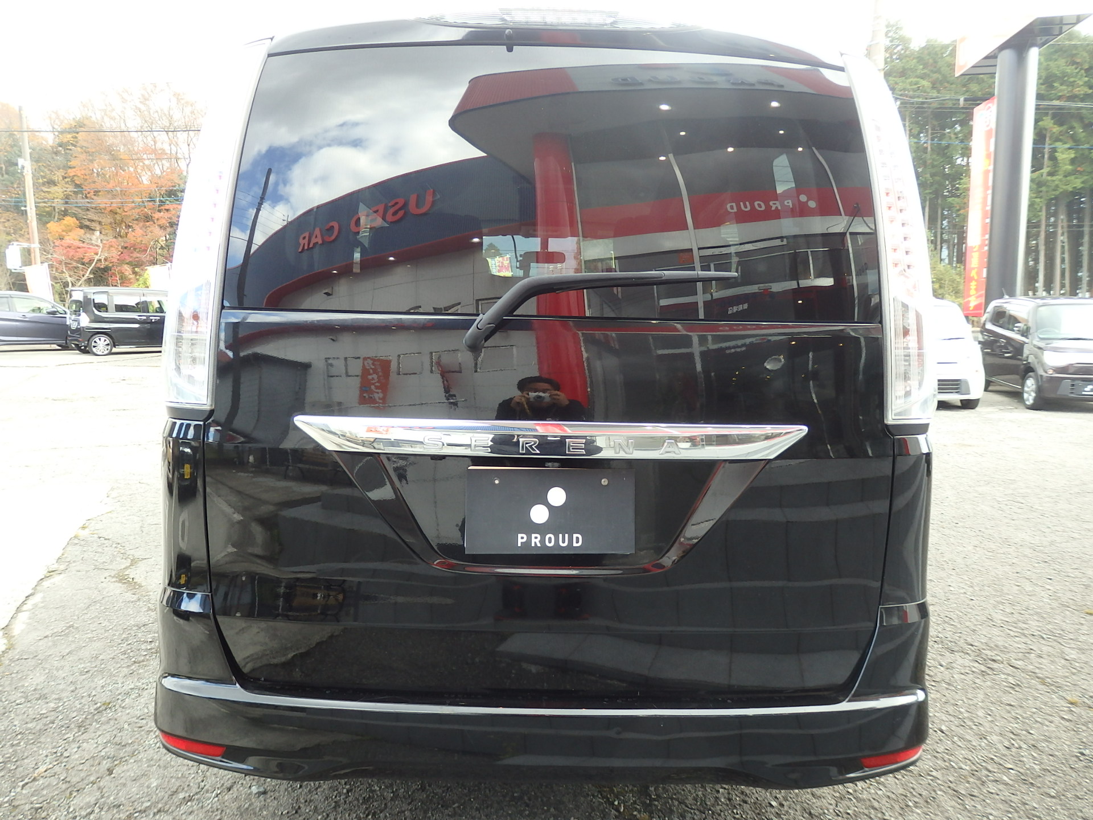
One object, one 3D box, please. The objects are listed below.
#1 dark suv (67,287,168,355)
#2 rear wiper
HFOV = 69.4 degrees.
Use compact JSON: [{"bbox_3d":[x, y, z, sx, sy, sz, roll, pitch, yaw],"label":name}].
[{"bbox_3d":[-11.049,-2.428,21.666,3.395,1.750,1.475,-6,9,-43],"label":"dark suv"},{"bbox_3d":[0.101,-0.184,1.485,0.515,0.155,0.070,0,7,-1],"label":"rear wiper"}]

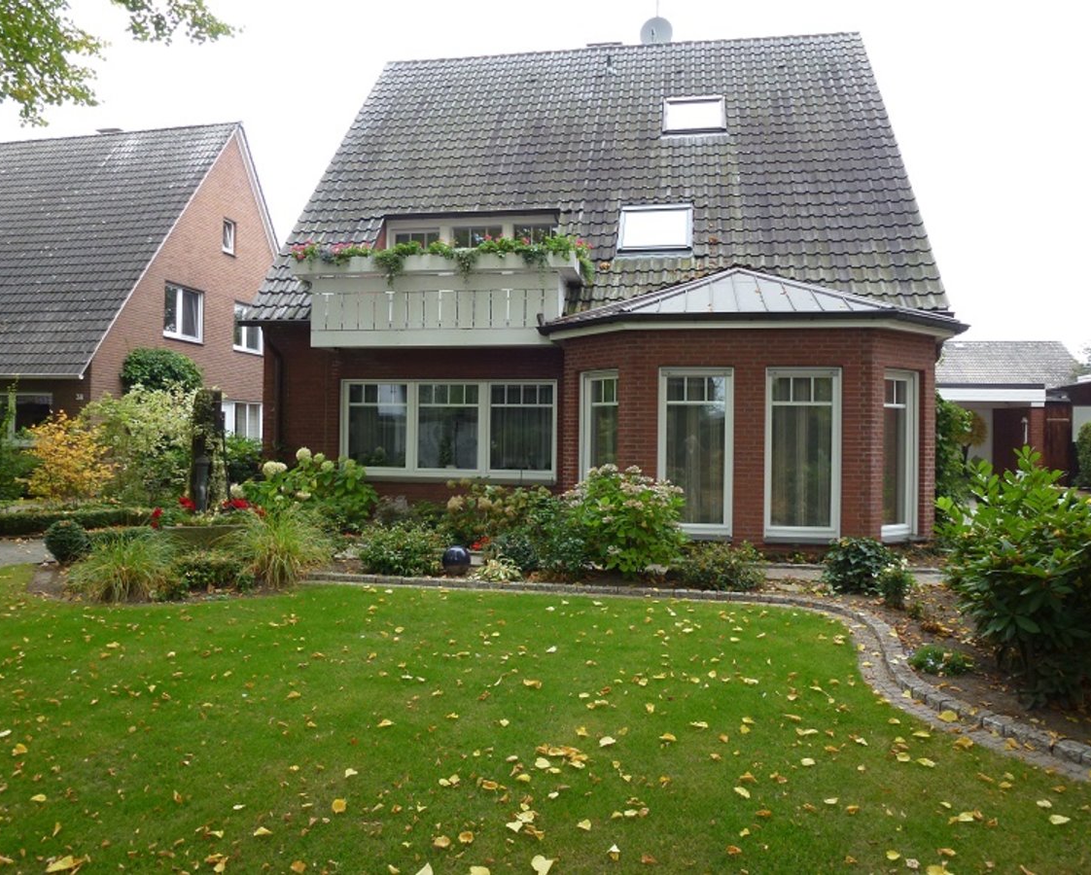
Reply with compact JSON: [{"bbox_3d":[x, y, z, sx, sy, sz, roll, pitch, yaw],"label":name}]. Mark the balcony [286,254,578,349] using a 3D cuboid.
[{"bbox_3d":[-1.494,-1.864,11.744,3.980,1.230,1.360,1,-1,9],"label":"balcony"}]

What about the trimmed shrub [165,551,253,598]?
[{"bbox_3d":[-2.947,1.164,7.102,0.750,0.288,0.520,1,-1,-18],"label":"trimmed shrub"}]

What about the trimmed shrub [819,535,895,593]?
[{"bbox_3d":[3.009,1.197,7.839,0.710,0.500,0.620,1,-1,21],"label":"trimmed shrub"}]

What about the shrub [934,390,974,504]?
[{"bbox_3d":[6.150,0.318,12.199,0.650,1.950,0.800,1,-1,9],"label":"shrub"}]

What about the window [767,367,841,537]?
[{"bbox_3d":[2.928,0.176,9.201,0.841,1.957,0.130,1,-1,9],"label":"window"}]

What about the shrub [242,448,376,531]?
[{"bbox_3d":[-3.095,0.718,10.606,1.780,1.169,1.400,1,-1,0],"label":"shrub"}]

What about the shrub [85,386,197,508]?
[{"bbox_3d":[-6.645,0.237,13.311,1.850,2.120,1.700,1,-1,0],"label":"shrub"}]

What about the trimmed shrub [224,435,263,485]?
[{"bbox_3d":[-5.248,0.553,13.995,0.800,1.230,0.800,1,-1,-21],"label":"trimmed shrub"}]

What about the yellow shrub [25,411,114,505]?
[{"bbox_3d":[-7.653,0.356,12.997,1.420,1.570,1.350,1,-1,-30],"label":"yellow shrub"}]

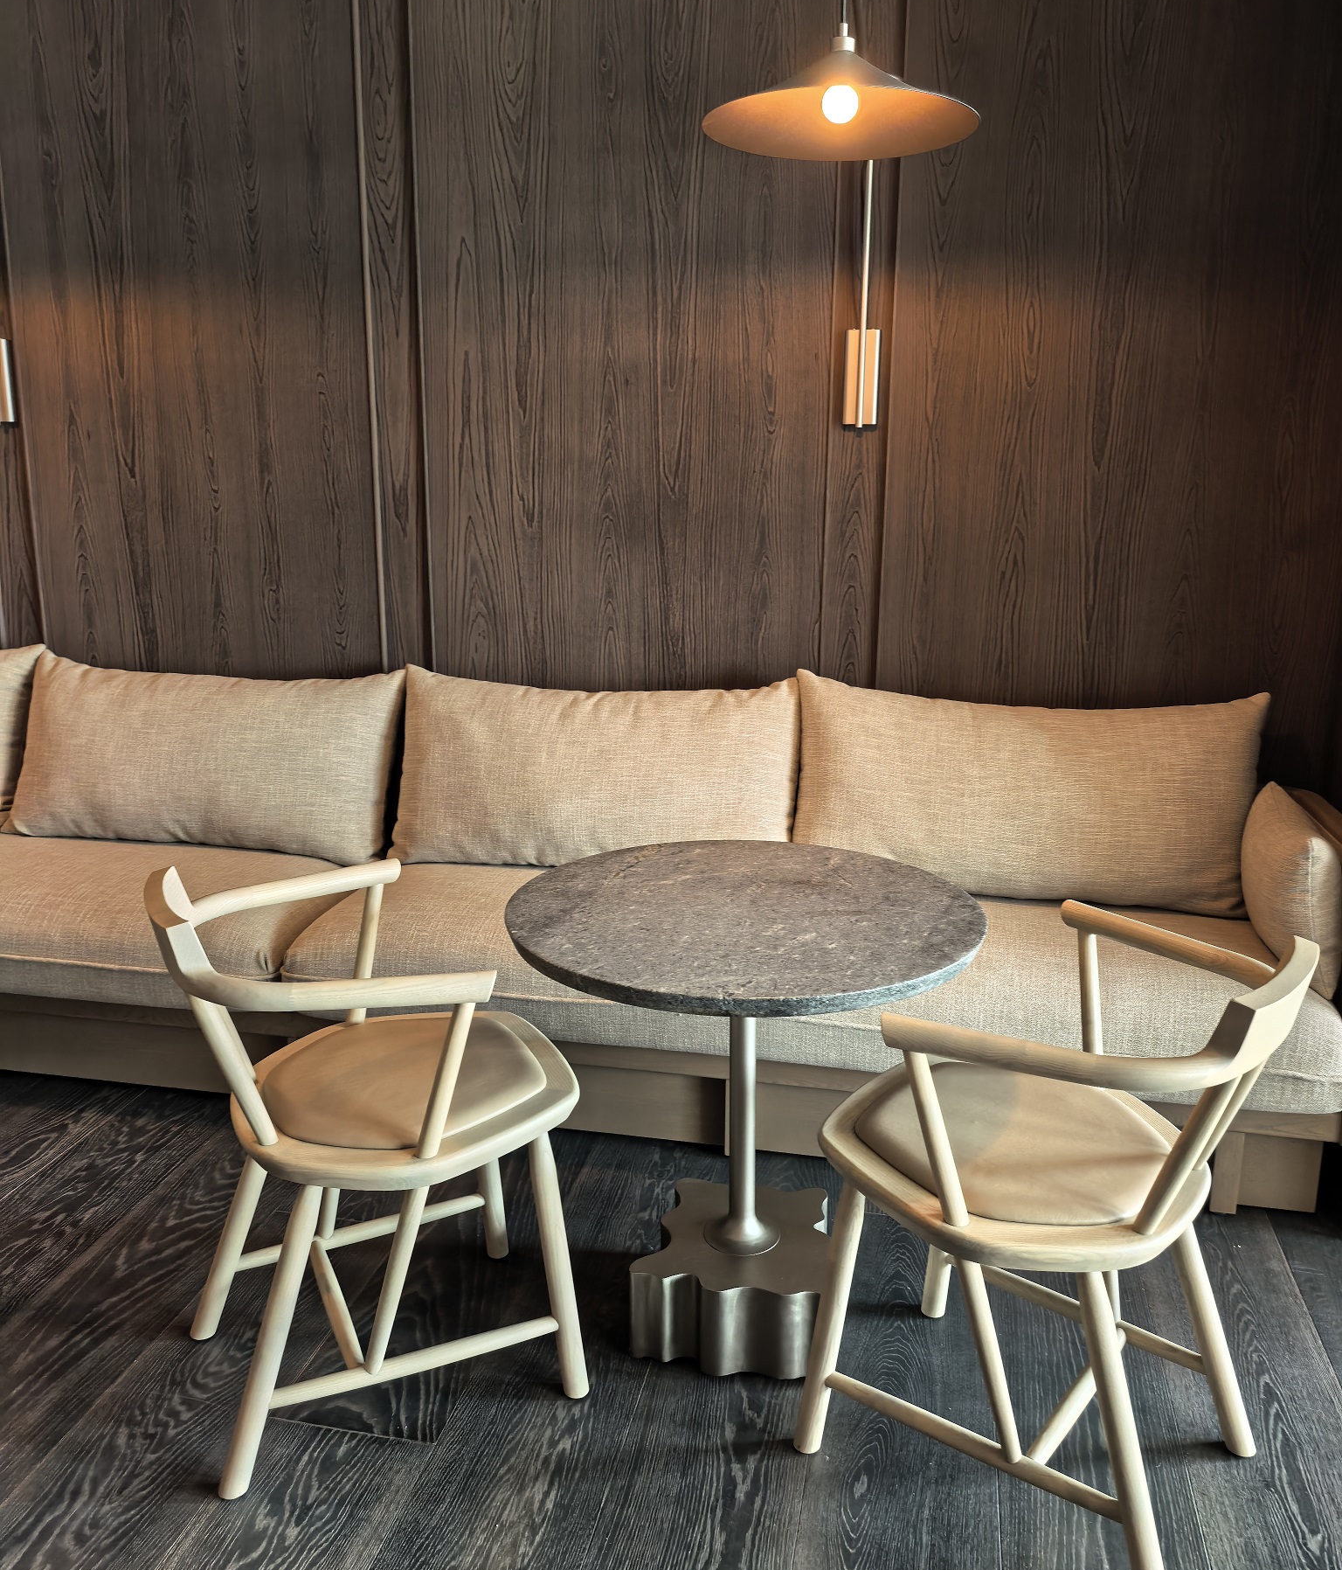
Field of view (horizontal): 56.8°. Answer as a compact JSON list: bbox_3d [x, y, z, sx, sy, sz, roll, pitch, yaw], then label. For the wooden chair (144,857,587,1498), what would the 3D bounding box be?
[{"bbox_3d":[-0.441,0.507,1.835,0.562,0.792,0.564,-6,15,-25],"label":"wooden chair"}]

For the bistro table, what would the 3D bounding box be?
[{"bbox_3d":[0.113,0.527,1.945,0.703,0.712,0.703,1,13,0],"label":"bistro table"}]

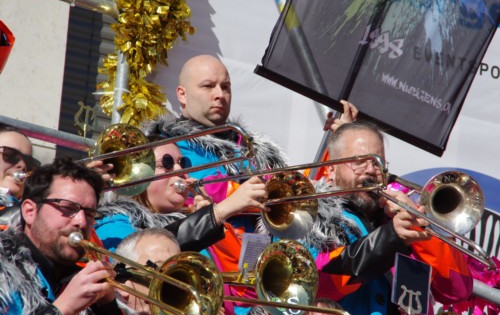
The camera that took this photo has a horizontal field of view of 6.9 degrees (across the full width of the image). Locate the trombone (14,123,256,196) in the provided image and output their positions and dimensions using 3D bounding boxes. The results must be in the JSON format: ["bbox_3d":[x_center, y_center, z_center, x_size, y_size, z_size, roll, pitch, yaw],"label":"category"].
[{"bbox_3d":[-0.328,0.017,11.800,0.240,0.230,1.080,13,-18,-41],"label":"trombone"}]

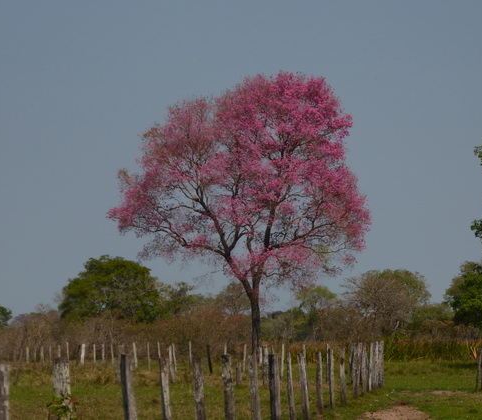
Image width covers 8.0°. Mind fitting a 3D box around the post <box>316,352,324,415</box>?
[{"bbox_3d":[1.711,3.759,75.000,0.121,1.343,0.121,-1,-2,1],"label":"post"}]

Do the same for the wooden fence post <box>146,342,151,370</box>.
[{"bbox_3d":[-4.624,7.363,174.000,0.126,1.407,0.126,-1,-2,-2],"label":"wooden fence post"}]

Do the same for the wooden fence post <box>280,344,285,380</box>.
[{"bbox_3d":[1.635,5.941,135.750,0.111,1.333,0.111,0,-2,0],"label":"wooden fence post"}]

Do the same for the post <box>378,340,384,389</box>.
[{"bbox_3d":[4.290,4.711,105.567,0.143,1.403,0.143,0,-2,0],"label":"post"}]

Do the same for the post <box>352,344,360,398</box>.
[{"bbox_3d":[3.122,4.378,94.000,0.171,1.480,0.171,-1,-2,2],"label":"post"}]

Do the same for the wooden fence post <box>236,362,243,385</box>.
[{"bbox_3d":[-0.075,5.564,117.633,0.146,0.731,0.146,0,-2,0],"label":"wooden fence post"}]

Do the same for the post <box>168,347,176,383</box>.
[{"bbox_3d":[-2.450,5.509,123.453,0.129,1.319,0.129,0,-2,0],"label":"post"}]

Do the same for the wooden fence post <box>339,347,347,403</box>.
[{"bbox_3d":[2.497,4.031,84.576,0.130,1.344,0.130,0,-2,0],"label":"wooden fence post"}]

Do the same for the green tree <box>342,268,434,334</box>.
[{"bbox_3d":[11.558,8.142,275.000,7.149,6.990,6.792,-1,-2,2],"label":"green tree"}]

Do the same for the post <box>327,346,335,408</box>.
[{"bbox_3d":[2.056,3.817,78.666,0.116,1.341,0.116,0,-2,0],"label":"post"}]

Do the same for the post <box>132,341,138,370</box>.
[{"bbox_3d":[-5.591,7.692,183.459,0.135,1.341,0.135,0,-2,0],"label":"post"}]

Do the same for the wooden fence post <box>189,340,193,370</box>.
[{"bbox_3d":[-2.431,7.169,170.000,0.118,1.424,0.118,-1,-2,-1],"label":"wooden fence post"}]

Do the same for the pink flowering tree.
[{"bbox_3d":[-0.147,0.323,203.000,15.363,16.770,14.595,-1,-2,0],"label":"pink flowering tree"}]

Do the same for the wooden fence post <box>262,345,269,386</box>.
[{"bbox_3d":[0.852,5.317,118.000,0.177,1.397,0.177,-1,-2,0],"label":"wooden fence post"}]

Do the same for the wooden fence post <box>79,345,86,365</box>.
[{"bbox_3d":[-9.356,8.571,205.000,0.225,1.214,0.225,0,-2,-3],"label":"wooden fence post"}]

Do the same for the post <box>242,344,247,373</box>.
[{"bbox_3d":[0.158,6.401,147.745,0.116,1.323,0.116,0,-2,0],"label":"post"}]

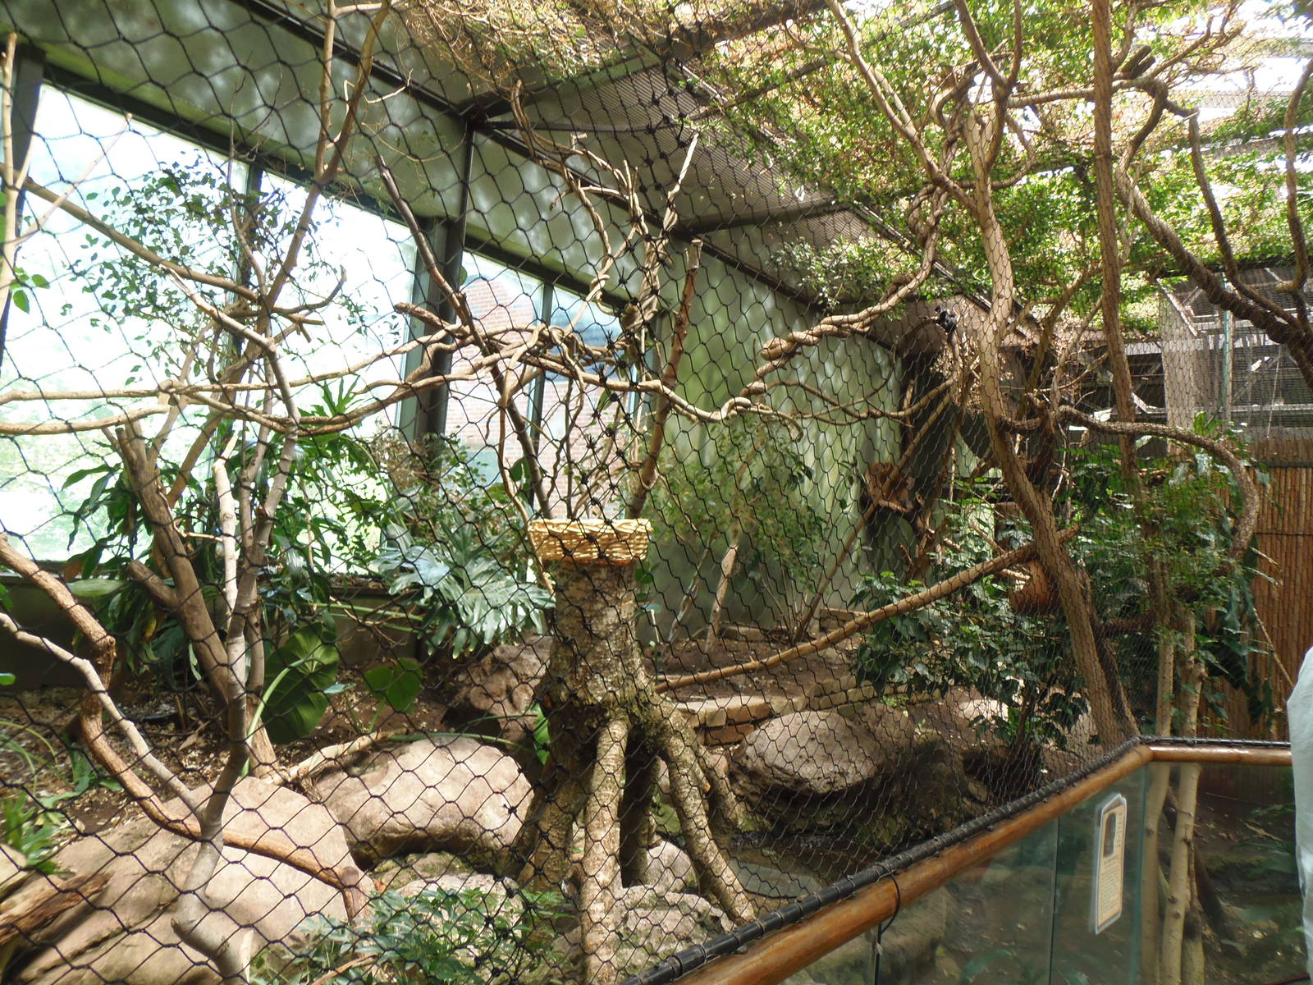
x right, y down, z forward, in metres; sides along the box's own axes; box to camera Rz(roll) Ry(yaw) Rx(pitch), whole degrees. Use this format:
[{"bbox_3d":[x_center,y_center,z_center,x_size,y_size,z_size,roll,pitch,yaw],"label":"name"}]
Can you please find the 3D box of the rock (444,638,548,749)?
[{"bbox_3d":[-0.623,0.808,3.650,0.500,0.420,0.450,5,-5,-9],"label":"rock"}]

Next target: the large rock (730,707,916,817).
[{"bbox_3d":[0.677,1.100,3.720,0.710,0.340,0.540,3,-5,11],"label":"large rock"}]

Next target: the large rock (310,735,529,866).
[{"bbox_3d":[-0.758,0.979,2.920,0.630,0.350,0.470,5,-5,-13],"label":"large rock"}]

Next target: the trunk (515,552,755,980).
[{"bbox_3d":[-0.060,0.817,2.720,0.670,1.180,0.600,4,-5,0],"label":"trunk"}]

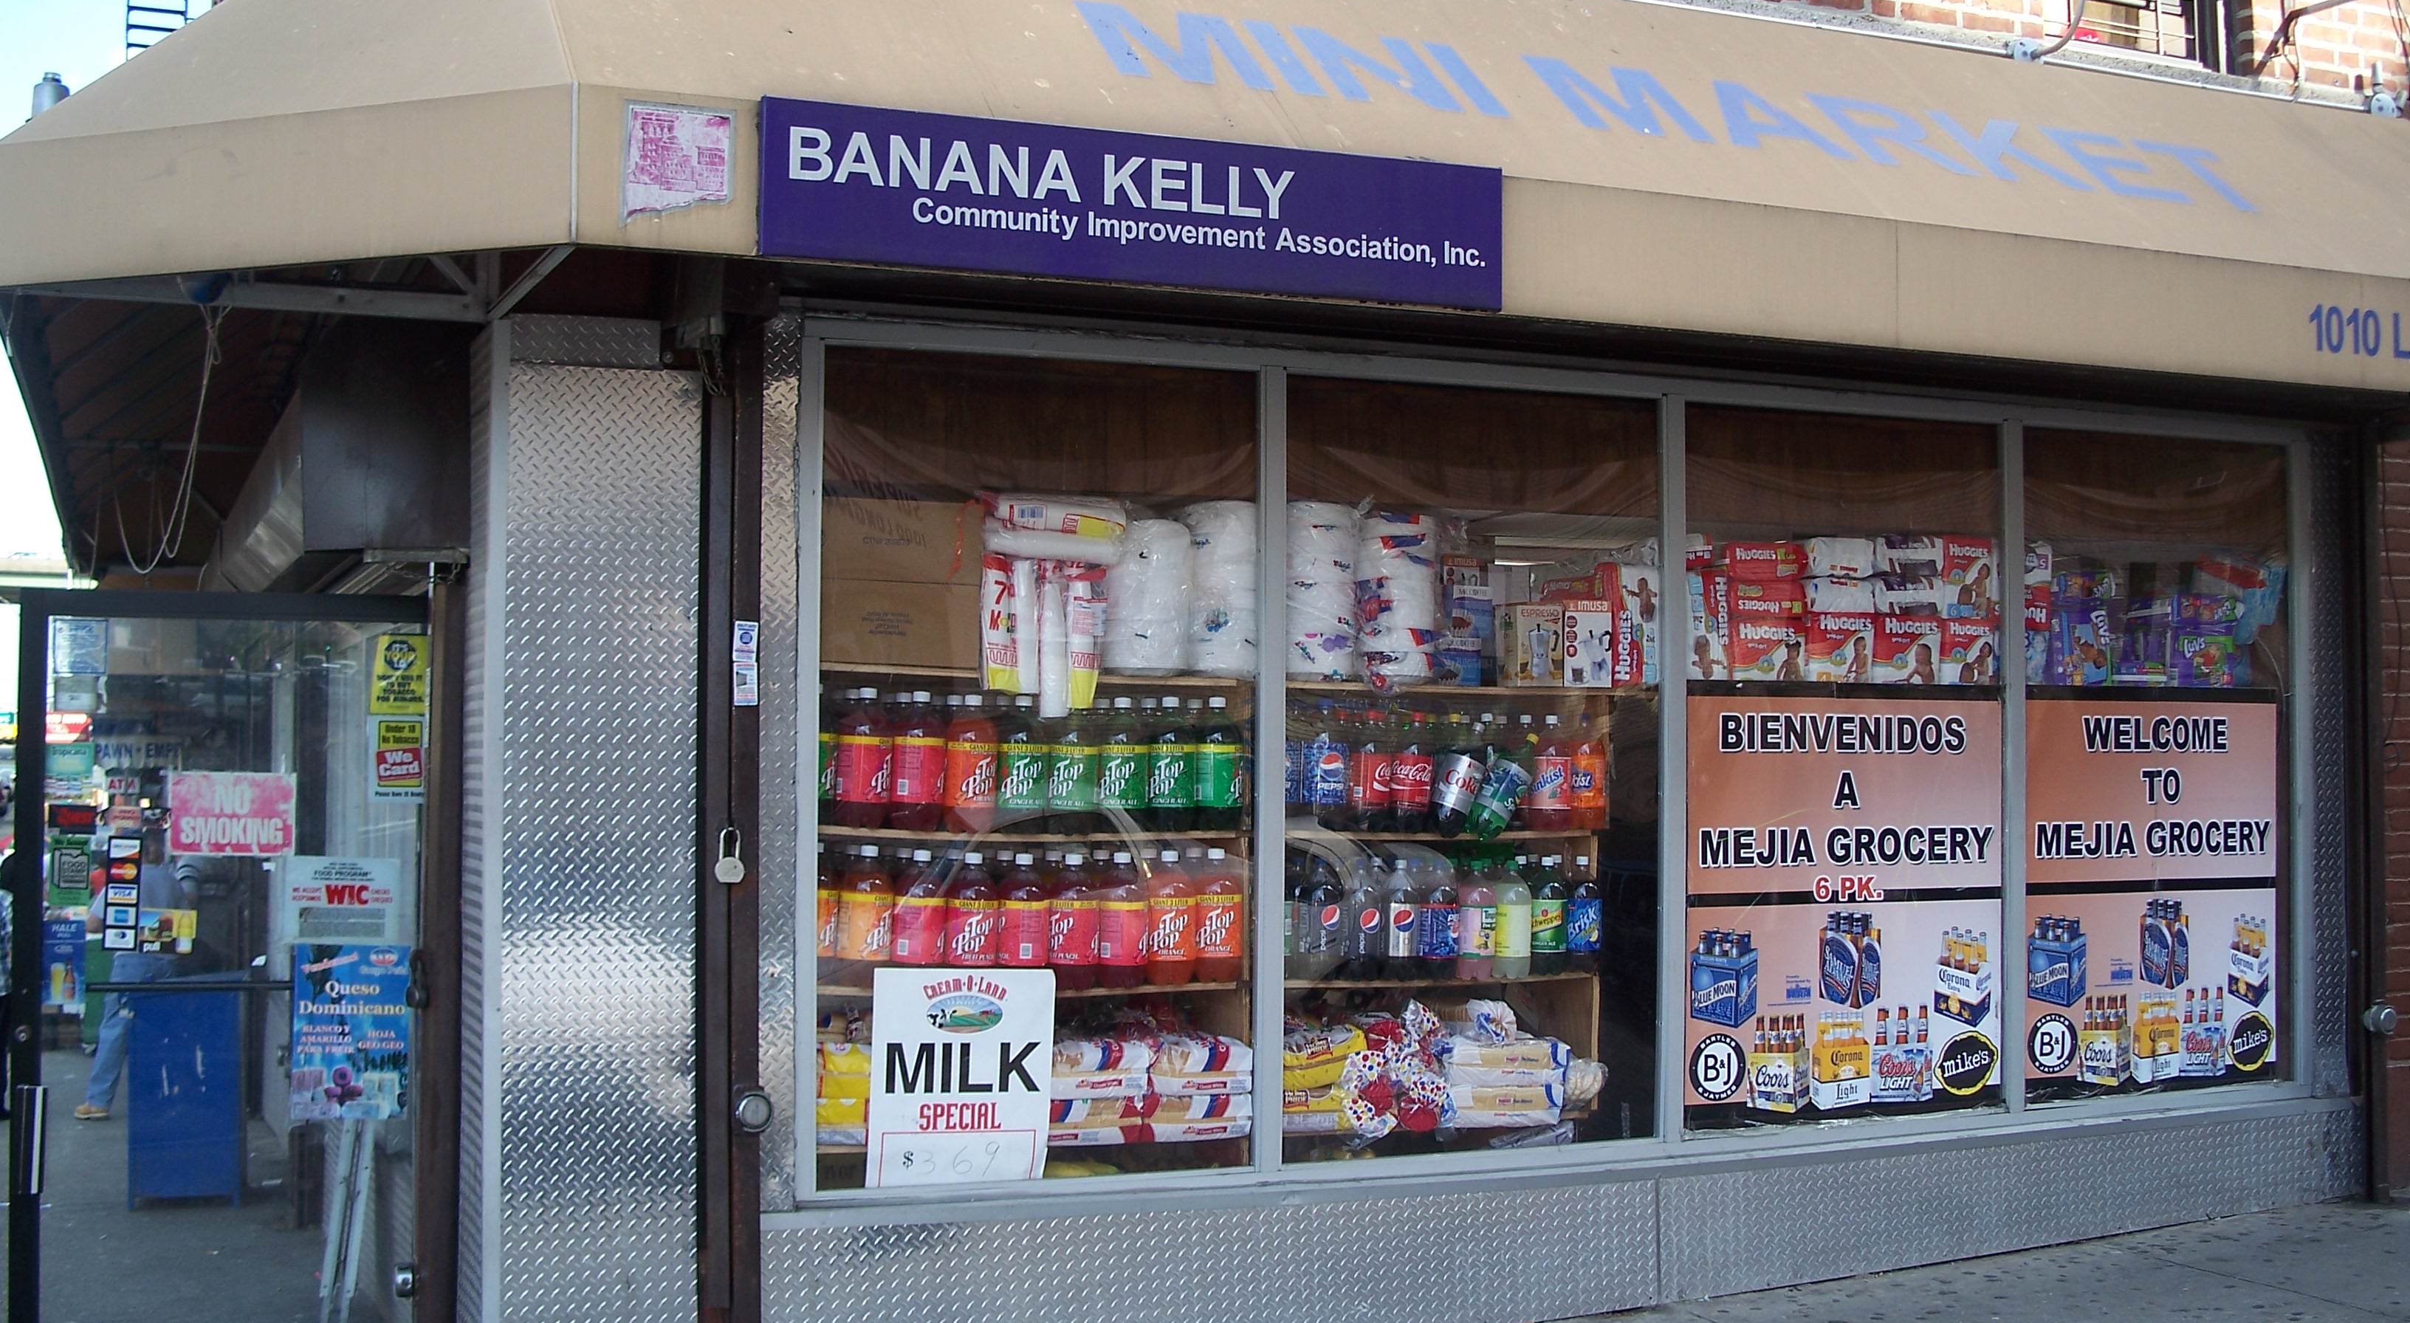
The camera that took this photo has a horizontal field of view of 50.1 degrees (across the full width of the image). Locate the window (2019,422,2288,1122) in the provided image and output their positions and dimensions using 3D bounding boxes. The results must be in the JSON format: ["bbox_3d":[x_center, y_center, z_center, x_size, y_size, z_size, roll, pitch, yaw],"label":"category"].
[{"bbox_3d":[2.855,0.310,7.700,1.040,1.970,0.060,1,-2,-24],"label":"window"}]

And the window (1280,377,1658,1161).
[{"bbox_3d":[0.700,0.275,6.730,1.110,1.980,0.060,1,-2,-24],"label":"window"}]

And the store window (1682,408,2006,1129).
[{"bbox_3d":[1.800,0.293,7.220,1.090,1.970,0.060,1,-2,-24],"label":"store window"}]

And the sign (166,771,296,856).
[{"bbox_3d":[-2.267,0.355,6.000,0.282,0.195,0.010,1,-1,-12],"label":"sign"}]

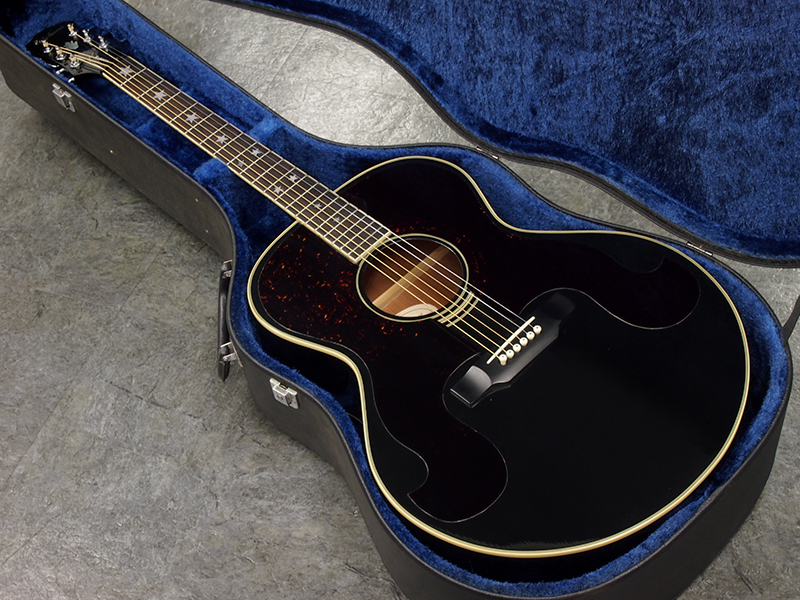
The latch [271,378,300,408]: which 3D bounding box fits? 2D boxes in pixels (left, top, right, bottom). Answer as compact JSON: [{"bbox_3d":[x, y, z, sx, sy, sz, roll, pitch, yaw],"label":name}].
[{"bbox_3d":[-0.118,0.097,1.355,0.033,0.027,0.009,28,61,25],"label":"latch"}]

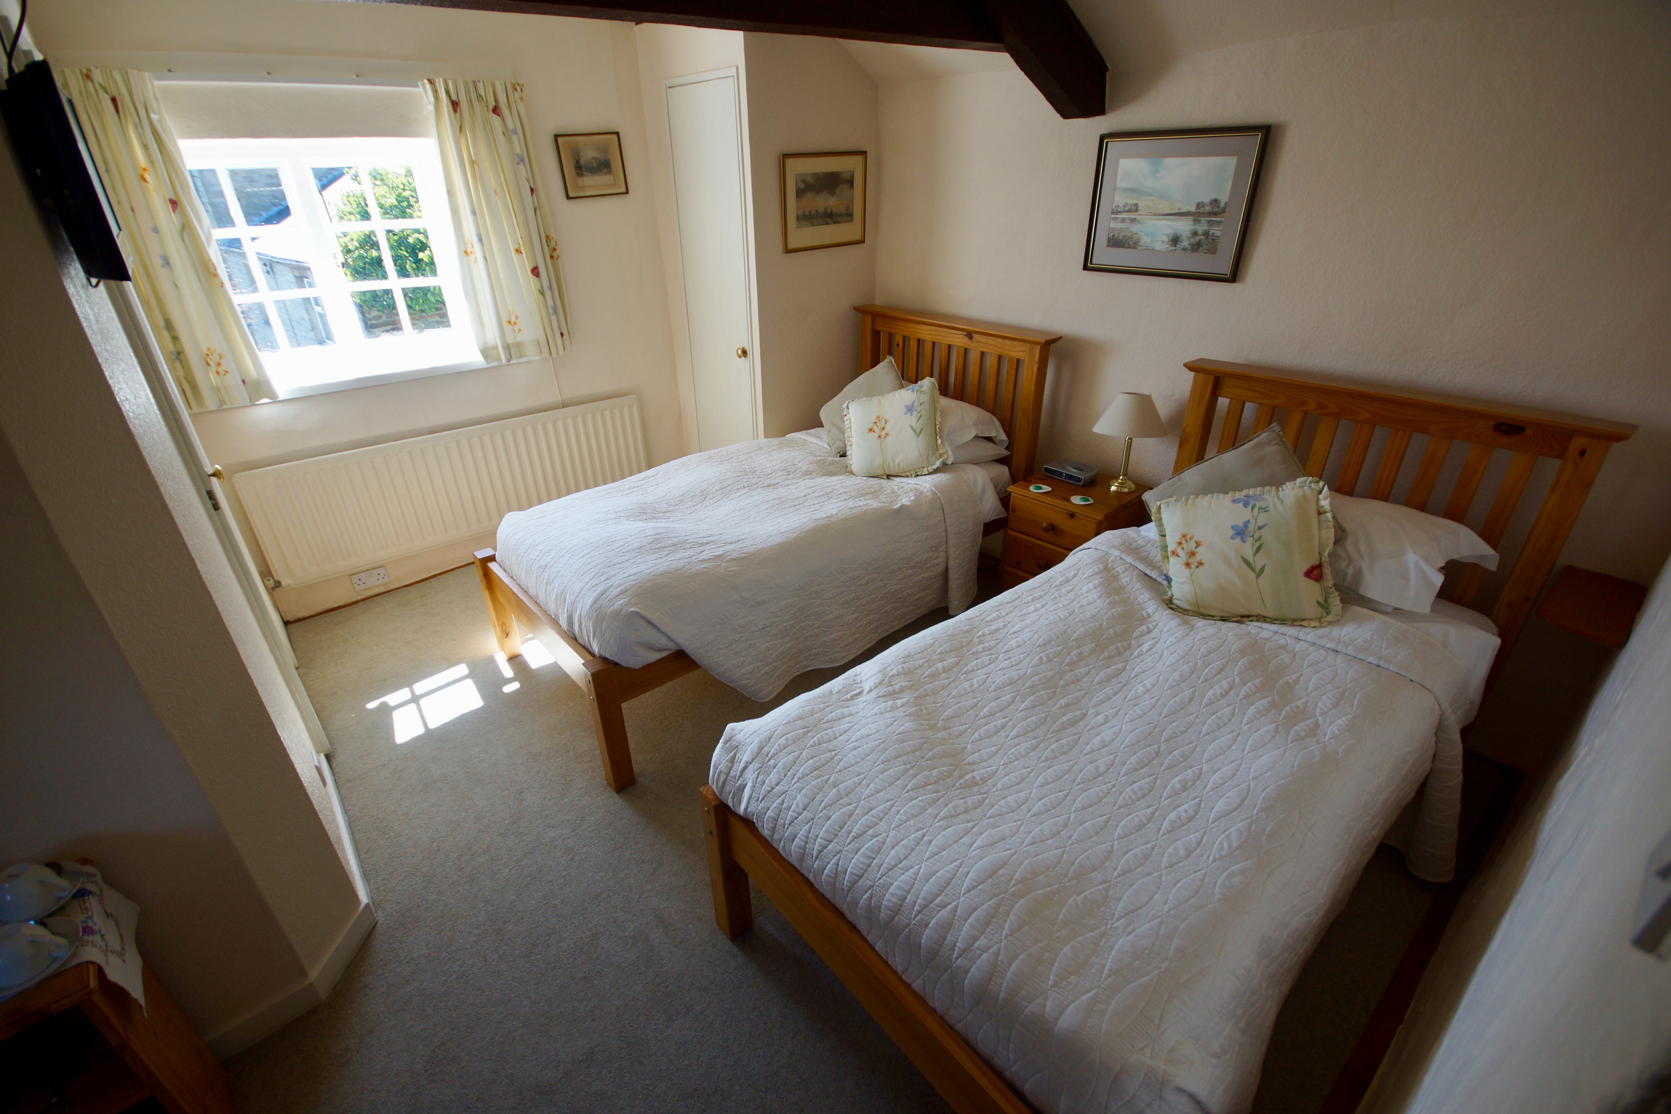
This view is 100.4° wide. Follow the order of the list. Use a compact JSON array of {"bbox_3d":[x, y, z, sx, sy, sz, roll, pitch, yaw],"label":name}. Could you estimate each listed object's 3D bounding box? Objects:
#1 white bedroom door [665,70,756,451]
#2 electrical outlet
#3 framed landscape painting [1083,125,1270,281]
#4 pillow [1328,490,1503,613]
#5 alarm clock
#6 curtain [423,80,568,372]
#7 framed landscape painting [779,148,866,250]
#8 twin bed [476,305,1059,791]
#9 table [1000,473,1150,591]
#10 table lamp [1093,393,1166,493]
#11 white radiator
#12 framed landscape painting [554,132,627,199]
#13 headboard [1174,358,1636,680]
[{"bbox_3d":[-0.534,-1.051,3.289,0.040,1.985,0.530,-22,35,-35],"label":"white bedroom door"},{"bbox_3d":[-2.154,0.103,3.227,0.142,0.085,0.015,-23,34,-36],"label":"electrical outlet"},{"bbox_3d":[1.183,-1.253,2.490,0.030,0.465,0.592,-23,35,-36],"label":"framed landscape painting"},{"bbox_3d":[1.422,-0.099,2.061,0.450,0.175,0.720,-21,34,-34],"label":"pillow"},{"bbox_3d":[0.929,-0.340,2.751,0.101,0.040,0.177,-24,36,-37],"label":"alarm clock"},{"bbox_3d":[-1.447,-1.432,3.073,0.420,1.111,0.110,-23,34,-36],"label":"curtain"},{"bbox_3d":[-0.040,-1.548,3.035,0.465,0.371,0.025,-22,35,-35],"label":"framed landscape painting"},{"bbox_3d":[-0.213,-0.253,2.745,2.045,1.065,1.073,-23,35,-36],"label":"twin bed"},{"bbox_3d":[1.007,-0.018,2.962,0.419,0.577,0.412,-24,36,-38],"label":"table"},{"bbox_3d":[1.075,-0.415,2.561,0.253,0.348,0.253,-22,35,-35],"label":"table lamp"},{"bbox_3d":[-1.629,-0.337,3.184,1.621,0.510,0.086,-22,35,-35],"label":"white radiator"},{"bbox_3d":[-1.130,-1.829,3.258,0.310,0.250,0.020,-23,34,-36],"label":"framed landscape painting"},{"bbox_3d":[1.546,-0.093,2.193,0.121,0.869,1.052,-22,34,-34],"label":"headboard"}]

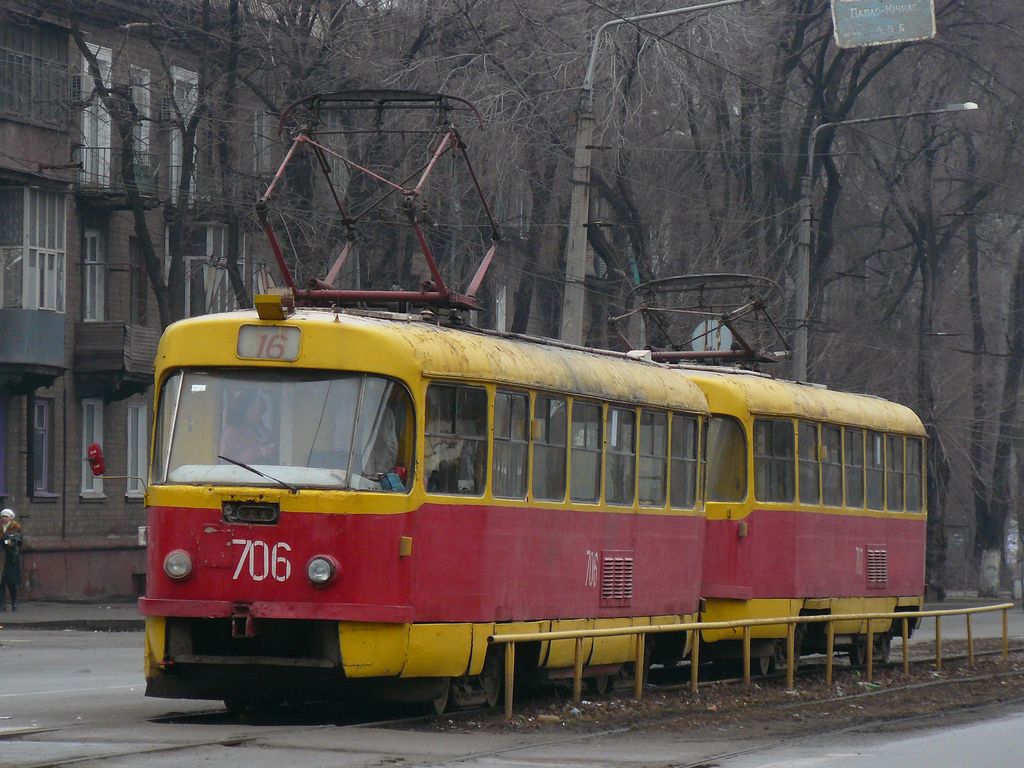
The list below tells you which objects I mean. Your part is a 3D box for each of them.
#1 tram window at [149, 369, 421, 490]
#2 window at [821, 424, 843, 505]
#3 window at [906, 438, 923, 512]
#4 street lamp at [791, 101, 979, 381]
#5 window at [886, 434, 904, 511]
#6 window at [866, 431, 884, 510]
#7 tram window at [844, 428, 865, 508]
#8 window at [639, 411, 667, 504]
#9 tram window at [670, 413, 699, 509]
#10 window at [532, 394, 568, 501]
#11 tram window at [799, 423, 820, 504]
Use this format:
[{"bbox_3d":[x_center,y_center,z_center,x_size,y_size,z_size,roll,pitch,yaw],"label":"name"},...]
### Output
[{"bbox_3d":[-1.778,0.310,43.367,2.000,0.880,0.650,2,-1,12],"label":"tram window"},{"bbox_3d":[3.352,0.880,61.690,0.060,0.848,1.341,-2,-2,12],"label":"window"},{"bbox_3d":[4.603,1.060,67.434,0.060,0.848,1.321,-2,-2,12],"label":"window"},{"bbox_3d":[7.839,-0.644,123.600,4.000,10.750,0.350,1,-2,12],"label":"street lamp"},{"bbox_3d":[4.292,1.015,66.006,0.060,0.848,1.324,-2,-2,12],"label":"window"},{"bbox_3d":[3.981,0.970,64.577,0.060,0.848,1.322,-2,-2,12],"label":"window"},{"bbox_3d":[3.668,0.925,63.138,0.060,0.848,1.344,-2,-2,12],"label":"tram window"},{"bbox_3d":[1.221,0.666,51.430,0.060,0.848,1.324,3,-1,12],"label":"window"},{"bbox_3d":[1.532,0.711,52.858,0.060,0.848,1.321,3,-1,12],"label":"tram window"},{"bbox_3d":[0.281,0.531,47.115,0.060,0.848,1.341,3,-1,12],"label":"window"},{"bbox_3d":[3.036,0.835,60.240,0.060,0.848,1.350,-2,-2,12],"label":"tram window"}]

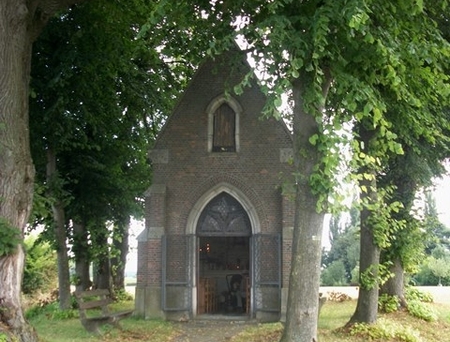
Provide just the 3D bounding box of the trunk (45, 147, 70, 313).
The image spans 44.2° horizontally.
[{"bbox_3d":[-4.927,1.644,16.474,0.540,4.800,0.470,0,-10,0],"label":"trunk"}]

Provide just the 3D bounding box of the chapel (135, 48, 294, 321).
[{"bbox_3d":[0.060,0.336,16.813,4.500,7.750,5.000,0,-10,1],"label":"chapel"}]

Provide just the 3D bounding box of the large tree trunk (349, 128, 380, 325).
[{"bbox_3d":[3.264,1.236,12.991,0.630,4.652,0.570,0,-10,0],"label":"large tree trunk"}]

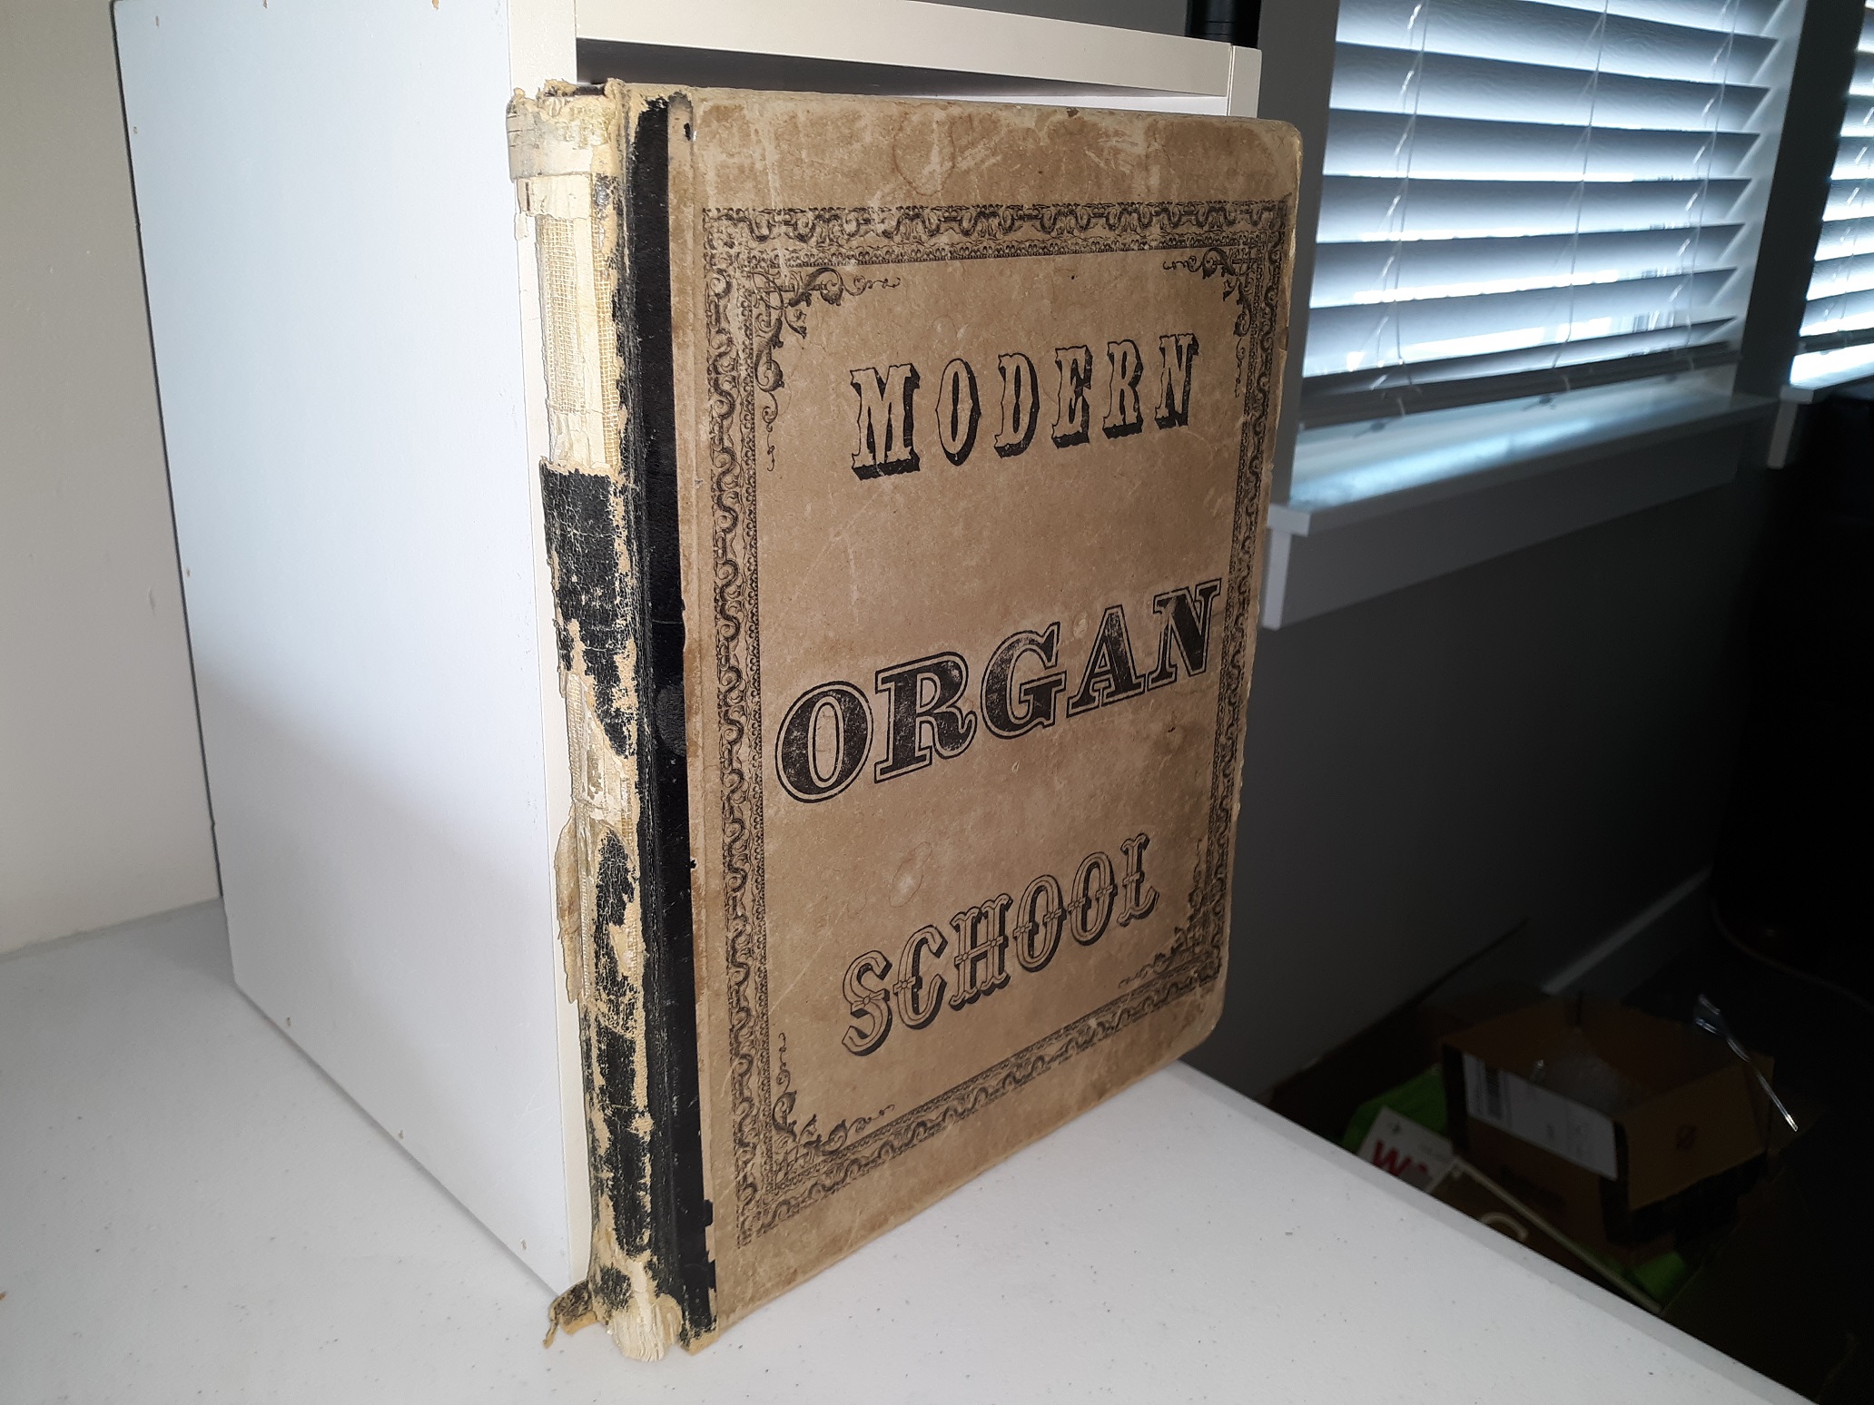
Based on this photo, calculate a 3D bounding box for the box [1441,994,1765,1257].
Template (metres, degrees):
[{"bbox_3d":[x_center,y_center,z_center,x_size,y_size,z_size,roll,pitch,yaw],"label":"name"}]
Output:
[{"bbox_3d":[0.599,0.378,1.390,0.180,0.130,0.182,-12,19,-32],"label":"box"}]

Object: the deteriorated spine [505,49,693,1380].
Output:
[{"bbox_3d":[-0.082,0.023,0.394,0.022,0.340,0.037,-16,26,-40],"label":"deteriorated spine"}]

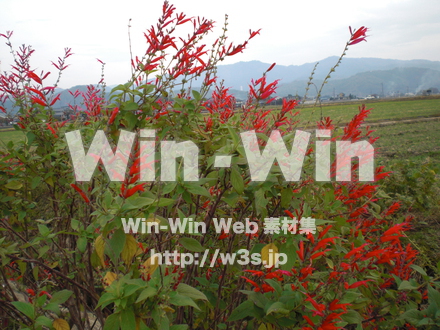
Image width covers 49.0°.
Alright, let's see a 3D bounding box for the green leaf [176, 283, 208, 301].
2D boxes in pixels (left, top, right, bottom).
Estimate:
[{"bbox_3d":[-0.058,0.267,1.020,0.080,0.014,0.031,20,30,30],"label":"green leaf"}]

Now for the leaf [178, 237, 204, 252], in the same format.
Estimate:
[{"bbox_3d":[-0.071,0.198,1.200,0.069,0.012,0.034,26,51,9],"label":"leaf"}]

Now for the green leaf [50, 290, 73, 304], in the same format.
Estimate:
[{"bbox_3d":[-0.369,0.309,1.125,0.060,0.030,0.012,-29,-39,10],"label":"green leaf"}]

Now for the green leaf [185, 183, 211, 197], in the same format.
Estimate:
[{"bbox_3d":[-0.052,0.057,1.120,0.076,0.013,0.030,21,41,32],"label":"green leaf"}]

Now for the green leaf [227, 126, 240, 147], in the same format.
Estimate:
[{"bbox_3d":[0.032,-0.066,1.160,0.026,0.060,0.013,-29,-23,31],"label":"green leaf"}]

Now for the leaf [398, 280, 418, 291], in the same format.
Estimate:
[{"bbox_3d":[0.423,0.271,1.085,0.065,0.014,0.030,8,33,-28],"label":"leaf"}]

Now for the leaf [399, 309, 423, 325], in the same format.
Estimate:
[{"bbox_3d":[0.390,0.310,0.988,0.066,0.013,0.030,-2,47,-22],"label":"leaf"}]

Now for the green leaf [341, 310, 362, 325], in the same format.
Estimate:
[{"bbox_3d":[0.269,0.312,0.988,0.046,0.013,0.030,10,44,33],"label":"green leaf"}]

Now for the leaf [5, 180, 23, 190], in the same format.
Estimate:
[{"bbox_3d":[-0.594,0.059,1.390,0.048,0.013,0.030,-10,49,-24],"label":"leaf"}]

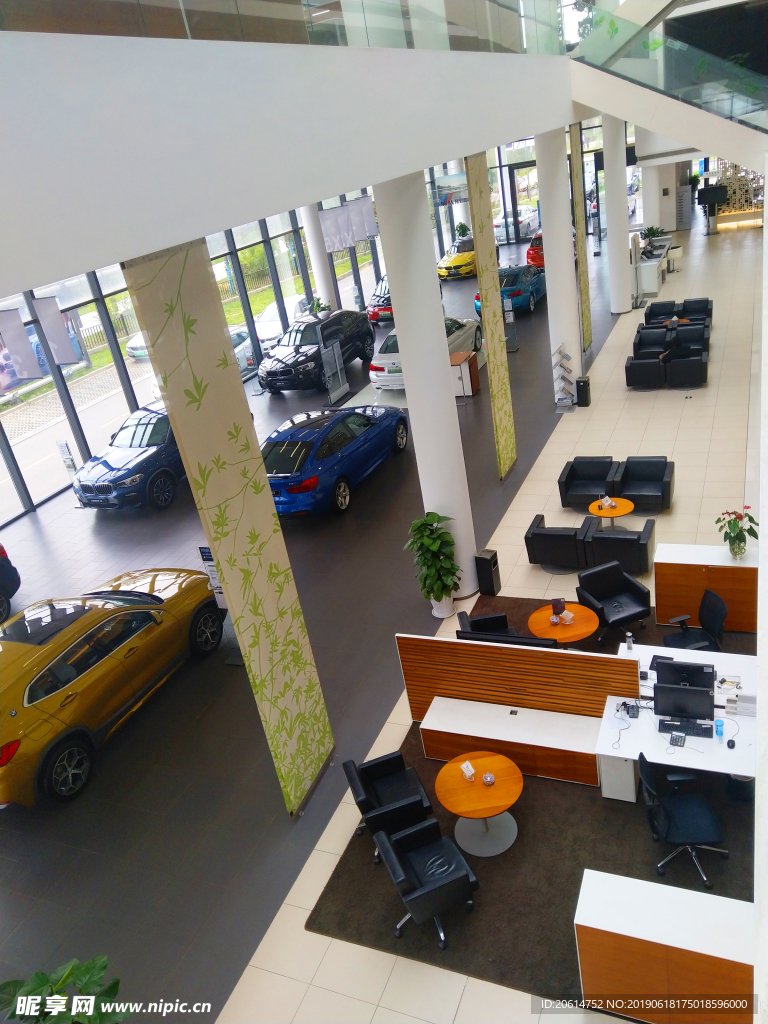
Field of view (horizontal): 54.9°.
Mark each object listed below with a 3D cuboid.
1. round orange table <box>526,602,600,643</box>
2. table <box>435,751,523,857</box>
[{"bbox_3d":[2.231,1.613,9.084,0.835,0.620,0.835,2,28,26],"label":"round orange table"},{"bbox_3d":[0.956,2.850,7.143,0.835,0.620,0.835,2,28,26],"label":"table"}]

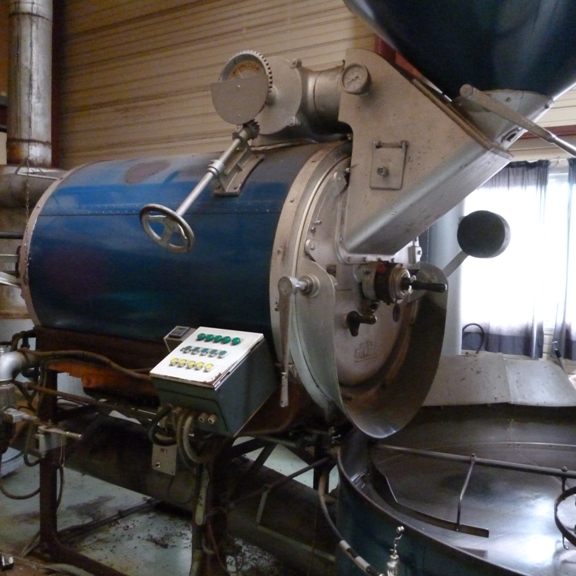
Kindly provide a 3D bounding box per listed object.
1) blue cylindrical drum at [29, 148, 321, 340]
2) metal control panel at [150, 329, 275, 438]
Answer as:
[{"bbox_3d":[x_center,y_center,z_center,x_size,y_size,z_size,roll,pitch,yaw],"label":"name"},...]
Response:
[{"bbox_3d":[-0.351,-0.077,3.004,1.471,1.130,1.130,4,4,34],"label":"blue cylindrical drum"},{"bbox_3d":[-0.248,0.319,2.169,0.295,0.216,0.281,4,34,36],"label":"metal control panel"}]

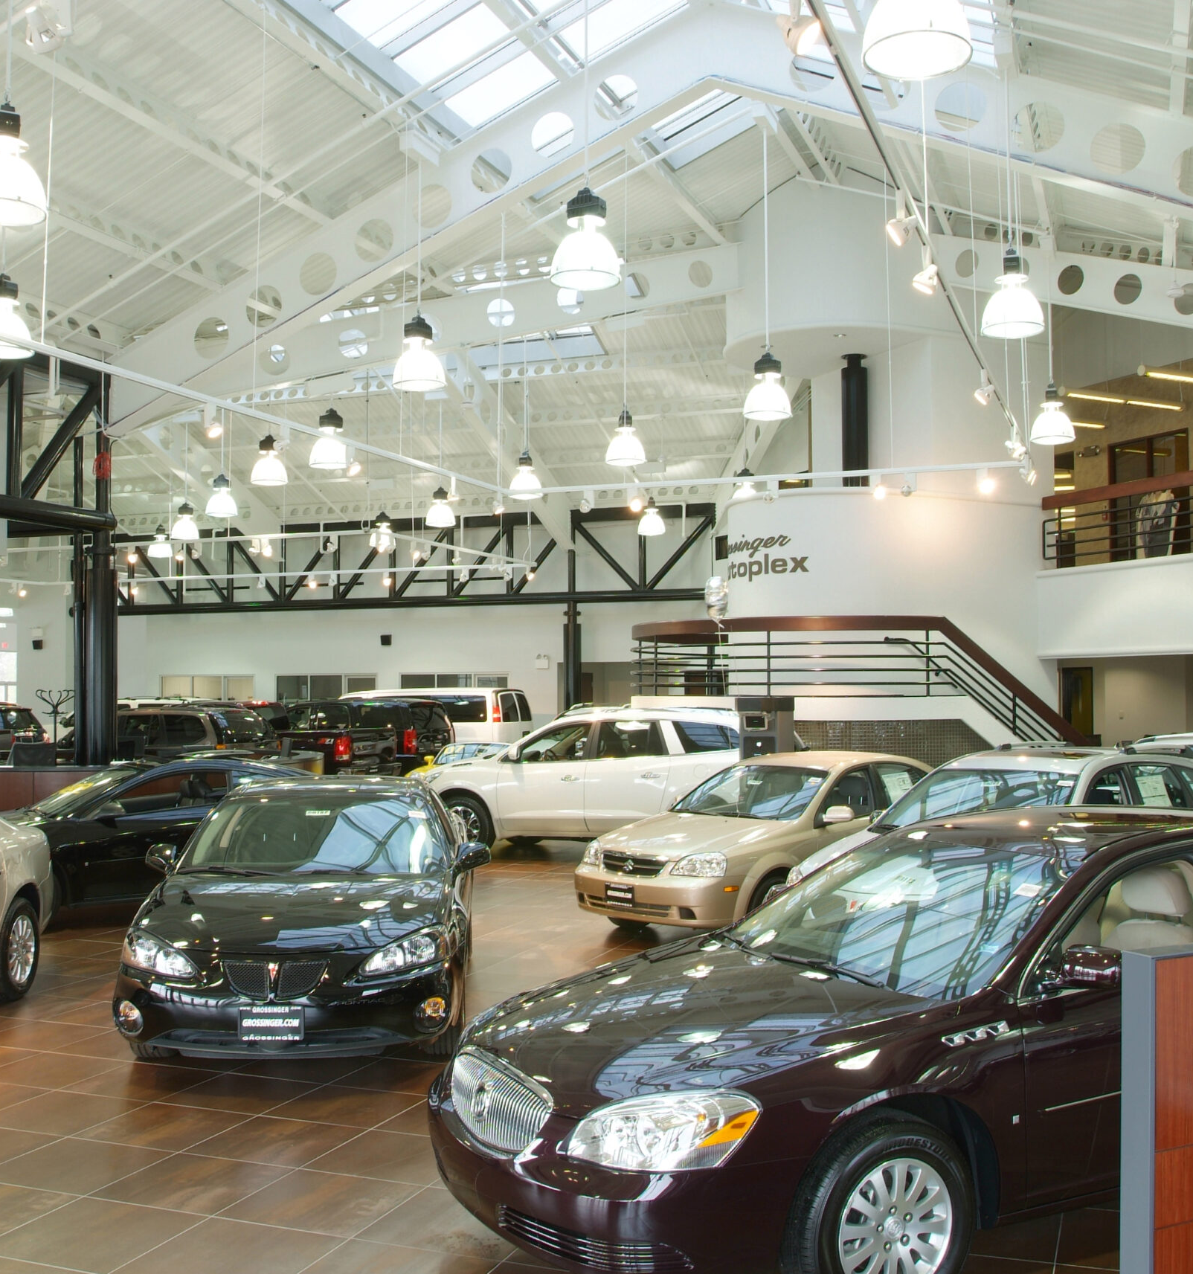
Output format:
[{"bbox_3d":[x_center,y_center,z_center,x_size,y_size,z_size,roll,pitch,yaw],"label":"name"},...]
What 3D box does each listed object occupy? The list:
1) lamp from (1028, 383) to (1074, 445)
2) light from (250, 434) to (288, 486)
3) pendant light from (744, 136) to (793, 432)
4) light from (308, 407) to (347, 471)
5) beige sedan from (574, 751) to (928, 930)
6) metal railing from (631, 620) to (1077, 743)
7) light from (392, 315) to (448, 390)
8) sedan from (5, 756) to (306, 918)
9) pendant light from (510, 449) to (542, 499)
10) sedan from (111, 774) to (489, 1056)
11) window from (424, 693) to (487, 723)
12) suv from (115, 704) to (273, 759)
[{"bbox_3d":[6.000,-2.964,18.148,0.575,0.765,0.575,0,-3,0],"label":"lamp"},{"bbox_3d":[-5.160,-2.812,21.734,0.575,0.765,0.575,0,-3,0],"label":"light"},{"bbox_3d":[2.022,-4.230,16.200,0.570,3.430,0.570,0,-2,0],"label":"pendant light"},{"bbox_3d":[-3.641,-2.689,18.700,0.570,0.870,0.570,0,-2,0],"label":"light"},{"bbox_3d":[1.822,1.790,12.300,4.500,1.450,1.730,3,-4,-44],"label":"beige sedan"},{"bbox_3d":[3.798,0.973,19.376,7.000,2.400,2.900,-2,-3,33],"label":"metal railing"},{"bbox_3d":[-1.911,-3.116,14.916,0.575,0.765,0.575,0,-3,0],"label":"light"},{"bbox_3d":[-4.249,1.921,13.481,4.800,1.440,1.830,2,-3,-33],"label":"sedan"},{"bbox_3d":[-1.190,-2.789,23.451,0.575,0.765,0.575,0,-3,0],"label":"pendant light"},{"bbox_3d":[-1.759,1.671,9.131,1.920,1.430,5.000,0,-3,-5],"label":"sedan"},{"bbox_3d":[-2.992,1.521,29.300,1.600,0.580,0.060,-1,-3,30],"label":"window"},{"bbox_3d":[-8.297,2.219,25.085,4.870,1.840,1.900,-1,-3,23],"label":"suv"}]

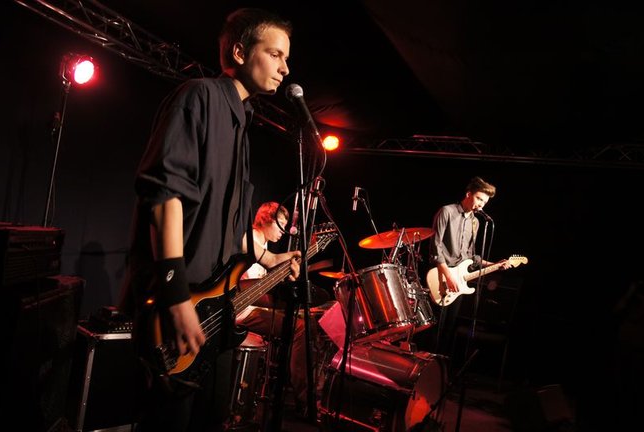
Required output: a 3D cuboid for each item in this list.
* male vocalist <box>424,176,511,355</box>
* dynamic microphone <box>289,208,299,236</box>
[{"bbox_3d":[1.127,0.535,3.550,0.580,1.710,0.480,9,0,-30],"label":"male vocalist"},{"bbox_3d":[-0.173,0.039,2.950,0.052,0.180,0.052,7,0,0],"label":"dynamic microphone"}]

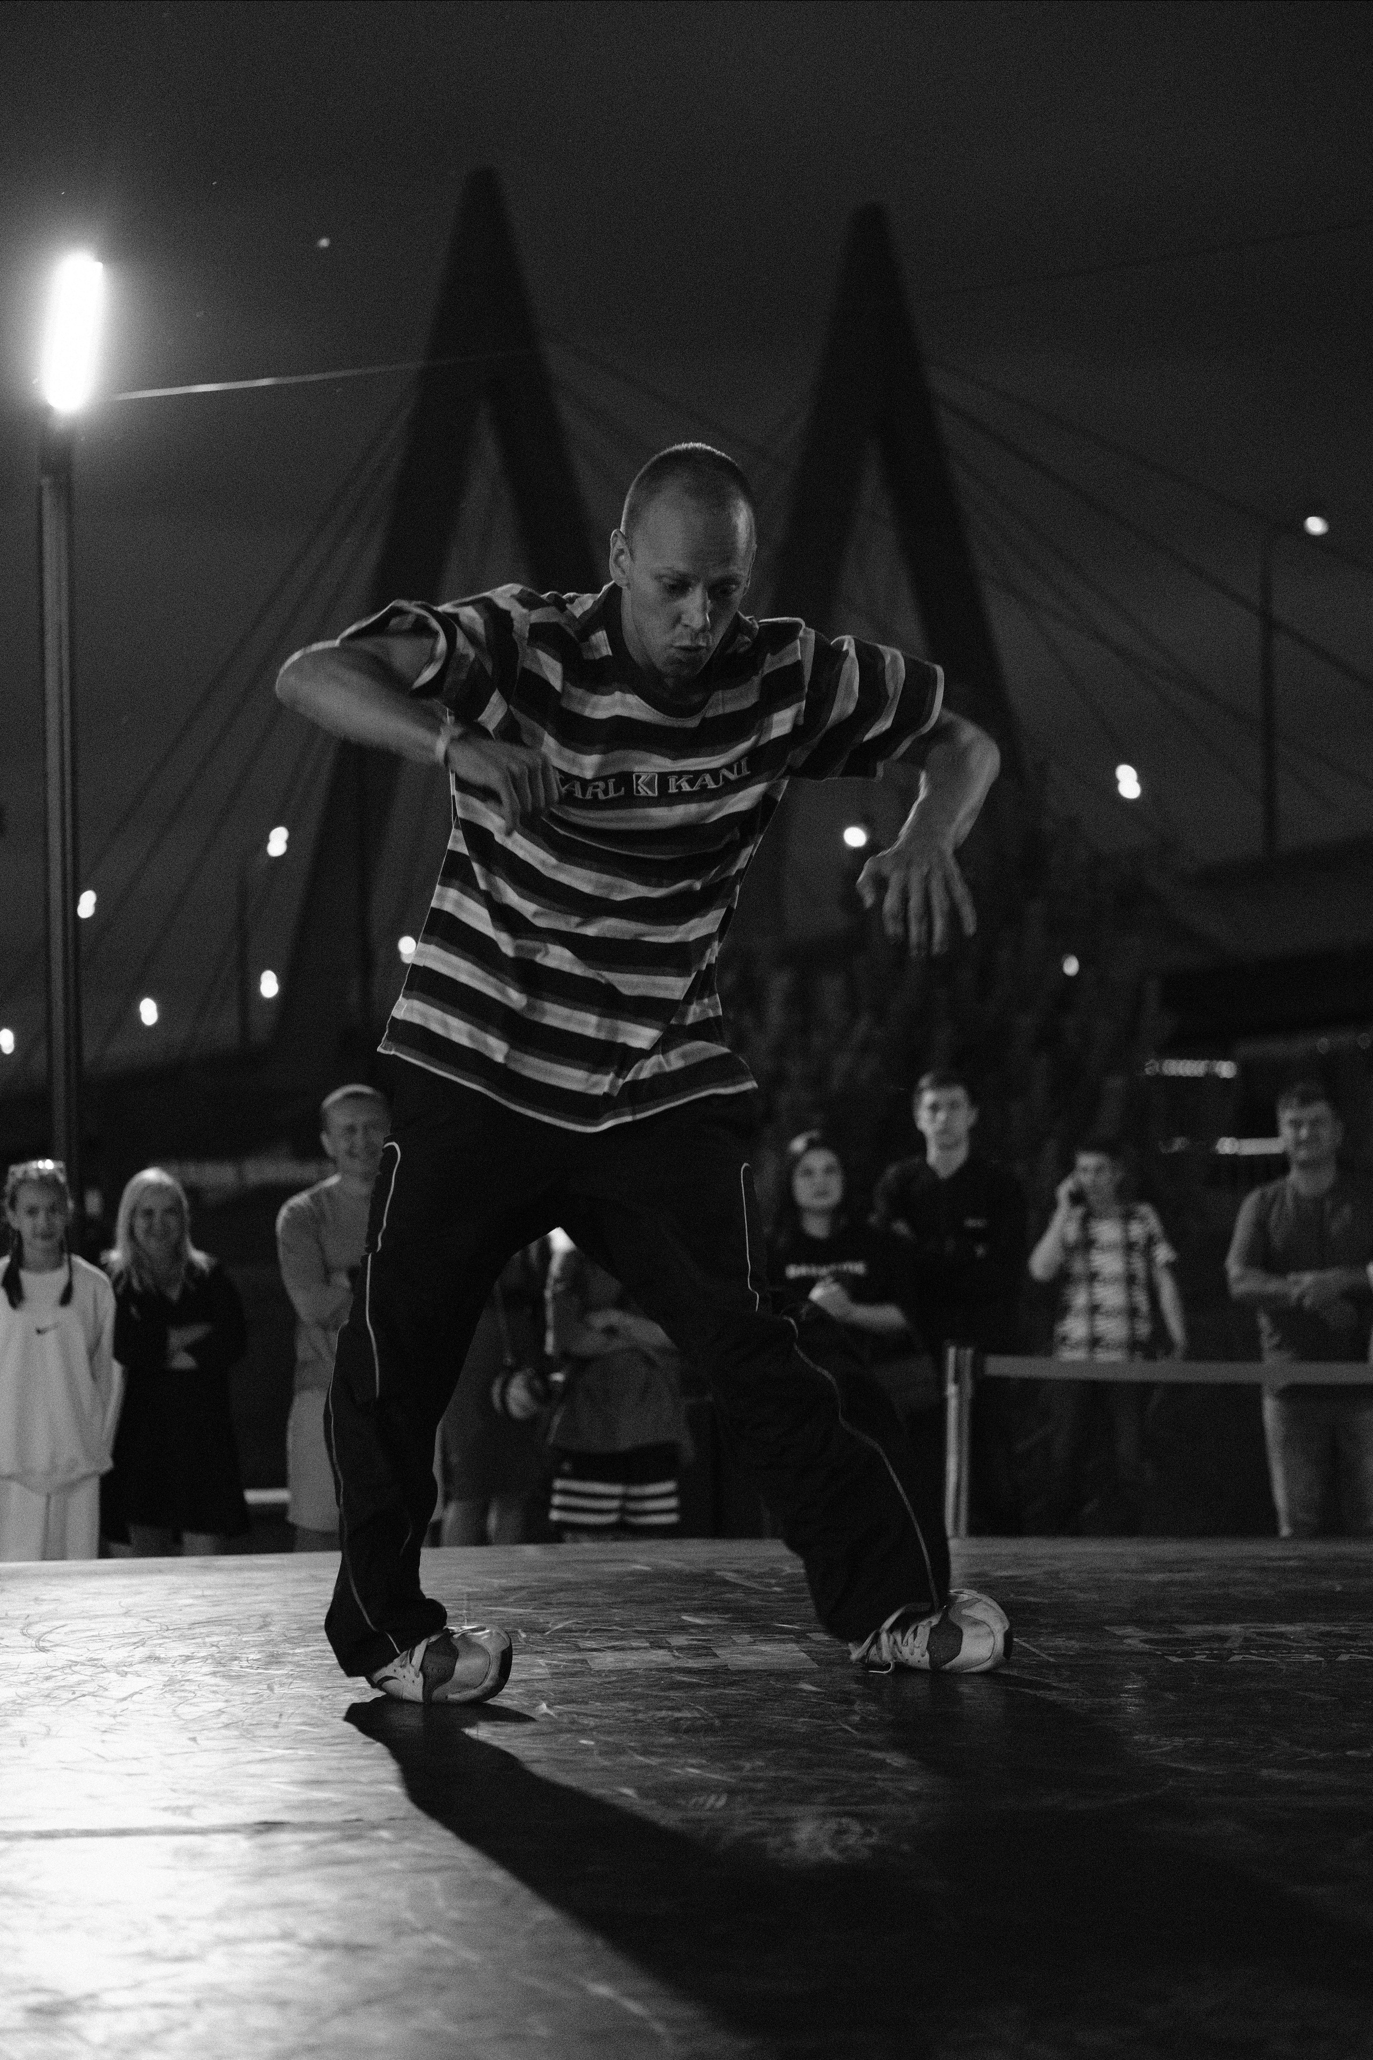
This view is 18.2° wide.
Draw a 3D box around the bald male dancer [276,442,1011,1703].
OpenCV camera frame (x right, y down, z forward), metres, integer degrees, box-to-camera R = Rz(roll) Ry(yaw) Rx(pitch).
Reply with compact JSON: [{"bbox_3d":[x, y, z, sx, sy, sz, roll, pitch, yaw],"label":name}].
[{"bbox_3d":[-0.050,0.055,5.200,0.900,1.500,0.680,-1,0,-19],"label":"bald male dancer"}]

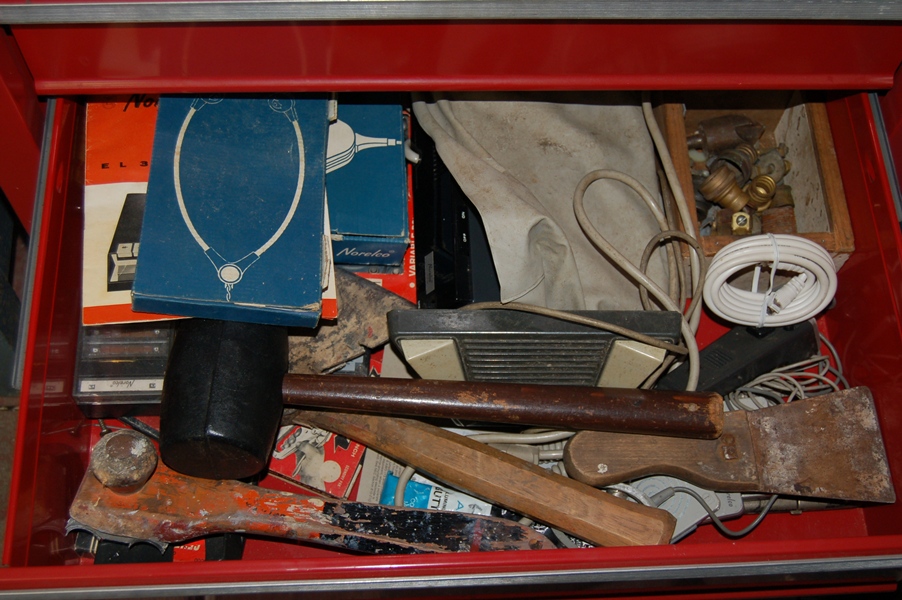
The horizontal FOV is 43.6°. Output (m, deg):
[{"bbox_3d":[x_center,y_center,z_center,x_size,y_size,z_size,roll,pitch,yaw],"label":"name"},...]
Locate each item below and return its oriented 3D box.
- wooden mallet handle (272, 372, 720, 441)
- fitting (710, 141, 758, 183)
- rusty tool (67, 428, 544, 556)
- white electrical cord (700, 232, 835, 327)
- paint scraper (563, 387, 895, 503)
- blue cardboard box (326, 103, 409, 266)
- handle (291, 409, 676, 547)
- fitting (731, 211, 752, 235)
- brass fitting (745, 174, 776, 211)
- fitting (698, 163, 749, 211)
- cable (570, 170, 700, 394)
[{"bbox_3d":[0.035,0.068,0.730,0.287,0.031,0.031,3,66,-2],"label":"wooden mallet handle"},{"bbox_3d":[0.216,-0.105,0.858,0.034,0.027,0.027,-39,73,1],"label":"fitting"},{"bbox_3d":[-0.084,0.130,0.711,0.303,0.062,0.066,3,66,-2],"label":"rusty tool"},{"bbox_3d":[0.223,-0.013,0.787,0.095,0.077,0.028,-1,44,-4],"label":"white electrical cord"},{"bbox_3d":[0.182,0.098,0.749,0.217,0.024,0.079,-1,66,-4],"label":"paint scraper"},{"bbox_3d":[-0.060,-0.089,0.802,0.058,0.036,0.118,-1,66,-4],"label":"blue cardboard box"},{"bbox_3d":[0.015,0.108,0.729,0.262,0.030,0.034,19,66,5],"label":"handle"},{"bbox_3d":[0.216,-0.058,0.837,0.015,0.016,0.015,-1,84,-4],"label":"fitting"},{"bbox_3d":[0.234,-0.081,0.849,0.019,0.025,0.019,7,58,-17],"label":"brass fitting"},{"bbox_3d":[0.203,-0.083,0.842,0.038,0.026,0.026,43,69,-7],"label":"fitting"},{"bbox_3d":[0.128,-0.016,0.783,0.087,0.045,0.157,-1,66,-4],"label":"cable"}]

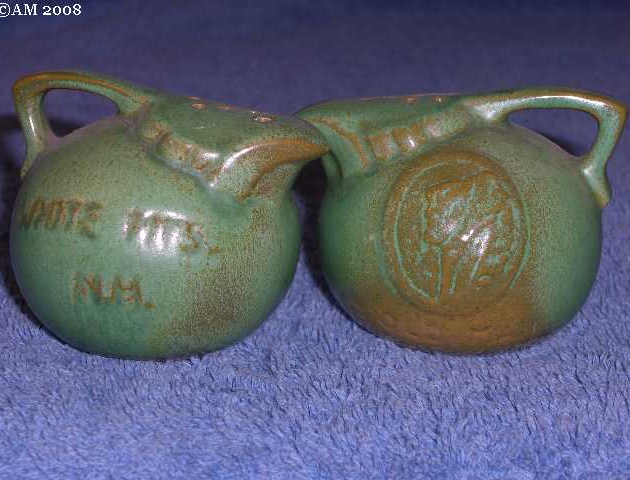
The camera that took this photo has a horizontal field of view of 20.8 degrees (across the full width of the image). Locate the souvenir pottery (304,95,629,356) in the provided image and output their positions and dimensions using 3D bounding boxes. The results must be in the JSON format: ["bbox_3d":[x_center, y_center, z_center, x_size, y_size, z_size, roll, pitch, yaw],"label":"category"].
[{"bbox_3d":[0.029,-0.005,0.360,0.068,0.054,0.059,4,20,12],"label":"souvenir pottery"}]

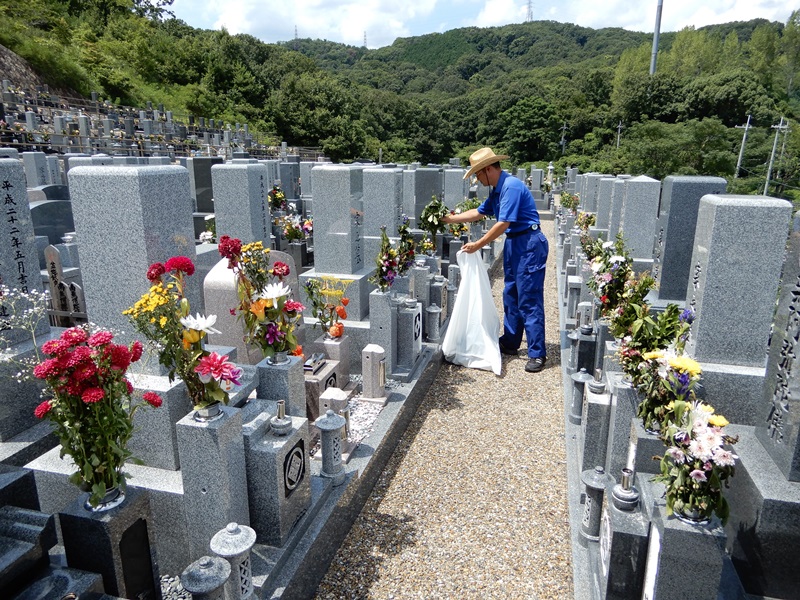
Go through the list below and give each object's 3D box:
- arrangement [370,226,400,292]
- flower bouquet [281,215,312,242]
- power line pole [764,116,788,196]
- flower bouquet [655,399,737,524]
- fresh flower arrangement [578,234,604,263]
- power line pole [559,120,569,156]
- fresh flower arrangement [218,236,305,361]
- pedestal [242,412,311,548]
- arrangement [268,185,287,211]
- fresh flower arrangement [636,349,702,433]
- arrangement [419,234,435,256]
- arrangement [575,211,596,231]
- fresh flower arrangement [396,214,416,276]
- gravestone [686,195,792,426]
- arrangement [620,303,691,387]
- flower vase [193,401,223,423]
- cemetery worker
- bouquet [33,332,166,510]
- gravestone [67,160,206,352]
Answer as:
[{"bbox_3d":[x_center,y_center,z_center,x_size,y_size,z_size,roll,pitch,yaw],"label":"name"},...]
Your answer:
[{"bbox_3d":[-0.094,-0.255,3.489,0.178,0.416,0.198,4,14,15],"label":"arrangement"},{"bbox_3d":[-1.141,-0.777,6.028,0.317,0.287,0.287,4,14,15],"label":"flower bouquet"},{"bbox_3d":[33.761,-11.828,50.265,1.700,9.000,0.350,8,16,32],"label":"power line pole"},{"bbox_3d":[0.730,0.401,1.380,0.182,0.312,0.182,4,15,14],"label":"flower bouquet"},{"bbox_3d":[1.661,-0.454,4.790,0.234,0.251,0.234,4,15,14],"label":"fresh flower arrangement"},{"bbox_3d":[29.625,-27.665,100.347,1.600,8.500,0.350,4,14,16],"label":"power line pole"},{"bbox_3d":[-0.535,-0.002,2.158,0.307,0.465,0.277,4,14,15],"label":"fresh flower arrangement"},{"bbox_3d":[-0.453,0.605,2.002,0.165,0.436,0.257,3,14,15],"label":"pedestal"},{"bbox_3d":[-1.988,-1.663,9.000,0.277,0.396,0.277,4,14,15],"label":"arrangement"},{"bbox_3d":[0.877,0.295,1.815,0.199,0.266,0.199,4,15,14],"label":"fresh flower arrangement"},{"bbox_3d":[0.235,-0.484,4.928,0.134,0.178,0.139,4,14,15],"label":"arrangement"},{"bbox_3d":[2.159,-0.926,6.460,0.239,0.225,0.239,4,15,14],"label":"arrangement"},{"bbox_3d":[0.046,-0.382,3.887,0.140,0.420,0.145,3,14,15],"label":"fresh flower arrangement"},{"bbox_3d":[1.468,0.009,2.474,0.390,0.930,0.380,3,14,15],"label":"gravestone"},{"bbox_3d":[1.007,0.174,2.199,0.264,0.298,0.278,4,15,14],"label":"arrangement"},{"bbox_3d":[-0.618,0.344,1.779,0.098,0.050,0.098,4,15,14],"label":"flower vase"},{"bbox_3d":[0.739,-0.334,4.399,0.822,1.690,0.544,4,14,15],"label":"cemetery worker"},{"bbox_3d":[-0.695,0.270,1.292,0.252,0.416,0.252,4,15,14],"label":"bouquet"},{"bbox_3d":[-0.909,-0.115,1.955,0.268,0.690,0.260,3,14,15],"label":"gravestone"}]

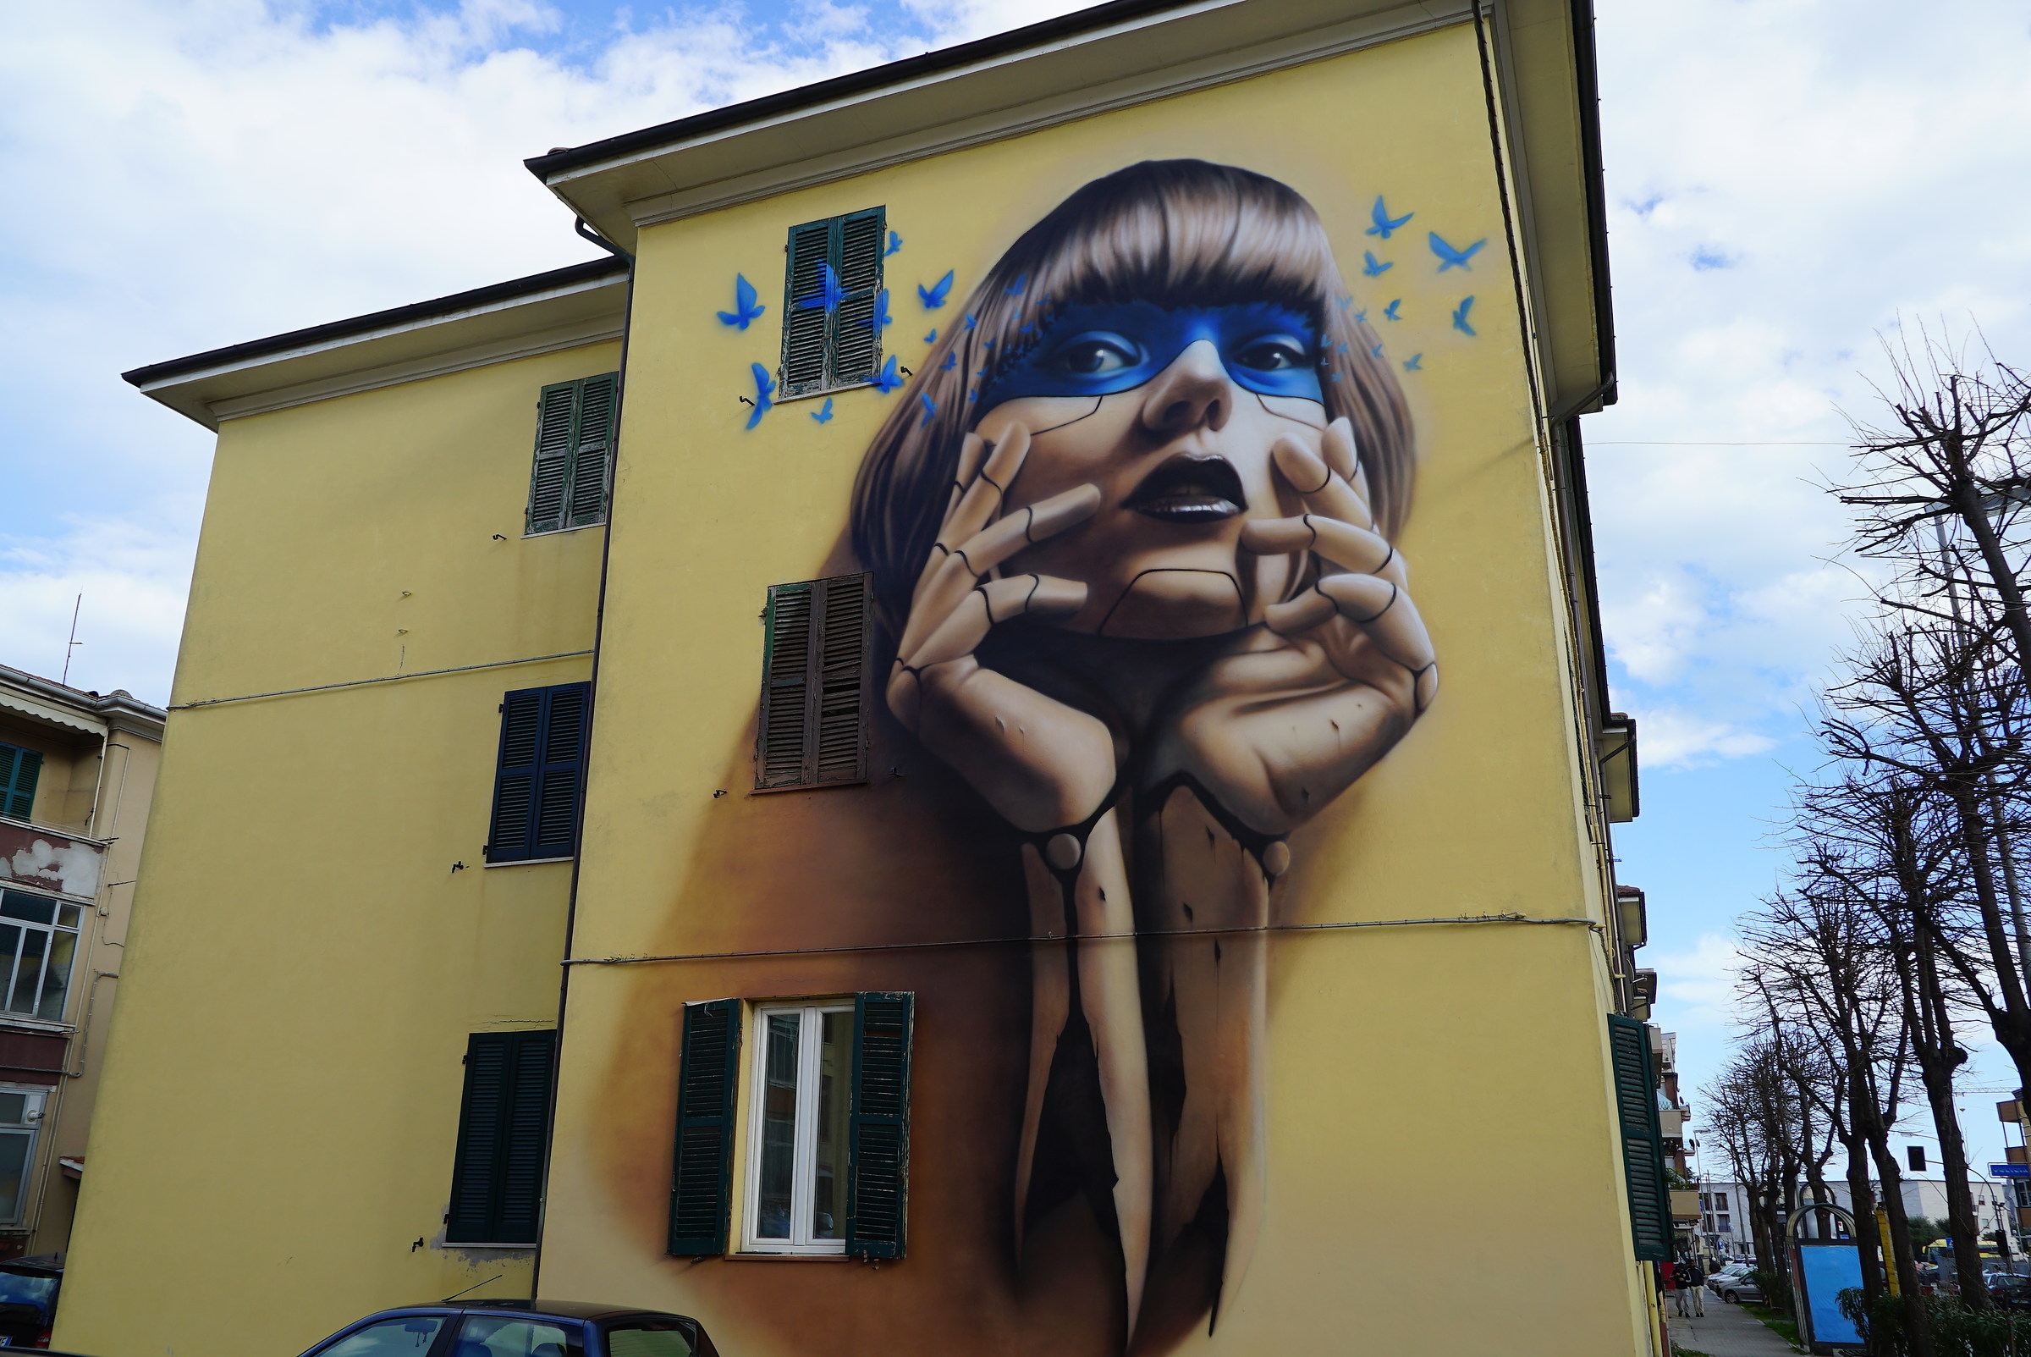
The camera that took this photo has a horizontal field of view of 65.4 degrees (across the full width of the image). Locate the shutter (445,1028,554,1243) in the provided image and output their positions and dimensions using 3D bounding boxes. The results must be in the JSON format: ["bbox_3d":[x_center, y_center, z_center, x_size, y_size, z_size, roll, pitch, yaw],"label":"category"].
[{"bbox_3d":[-4.574,4.075,14.097,0.960,1.799,0.060,-7,-20,20],"label":"shutter"}]

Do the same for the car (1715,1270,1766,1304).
[{"bbox_3d":[32.086,25.920,67.500,3.900,1.460,1.680,-3,-19,11],"label":"car"}]

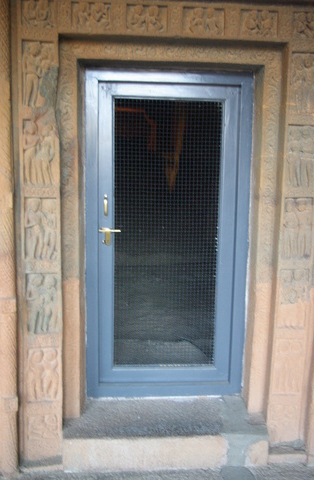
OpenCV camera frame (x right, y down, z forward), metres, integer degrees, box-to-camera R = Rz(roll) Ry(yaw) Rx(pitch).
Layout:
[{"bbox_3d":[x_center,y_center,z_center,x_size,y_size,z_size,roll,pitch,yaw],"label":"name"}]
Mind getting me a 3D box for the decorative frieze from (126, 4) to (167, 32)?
[{"bbox_3d":[-0.051,-1.064,2.307,0.200,0.114,0.050,0,8,-4],"label":"decorative frieze"}]

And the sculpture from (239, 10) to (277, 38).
[{"bbox_3d":[0.536,-1.142,2.550,0.206,0.140,0.055,0,8,-4],"label":"sculpture"}]

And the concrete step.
[{"bbox_3d":[0.040,1.118,2.832,1.114,0.179,0.478,0,8,-4],"label":"concrete step"}]

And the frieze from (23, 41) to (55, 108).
[{"bbox_3d":[-0.563,-0.792,2.305,0.143,0.307,0.050,0,8,-4],"label":"frieze"}]

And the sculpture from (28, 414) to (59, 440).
[{"bbox_3d":[-0.659,1.085,2.803,0.187,0.168,0.045,0,8,-4],"label":"sculpture"}]

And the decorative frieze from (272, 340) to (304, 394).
[{"bbox_3d":[0.768,0.749,2.840,0.176,0.344,0.045,0,8,-4],"label":"decorative frieze"}]

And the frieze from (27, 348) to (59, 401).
[{"bbox_3d":[-0.591,0.702,2.503,0.157,0.273,0.050,0,8,-4],"label":"frieze"}]

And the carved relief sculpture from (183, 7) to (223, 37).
[{"bbox_3d":[0.220,-1.059,2.327,0.199,0.125,0.050,0,8,-4],"label":"carved relief sculpture"}]

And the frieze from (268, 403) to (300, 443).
[{"bbox_3d":[0.762,1.090,2.890,0.185,0.251,0.045,0,8,-4],"label":"frieze"}]

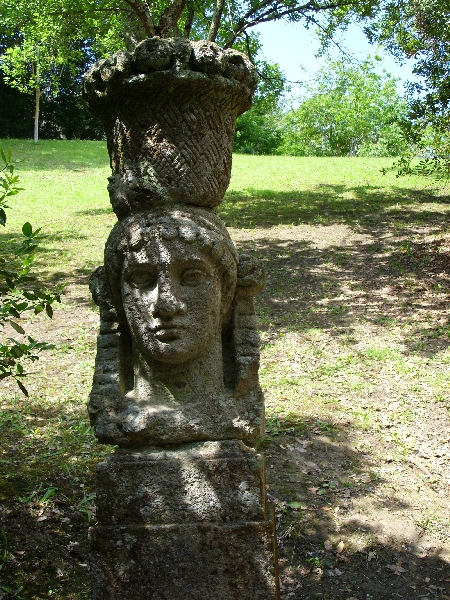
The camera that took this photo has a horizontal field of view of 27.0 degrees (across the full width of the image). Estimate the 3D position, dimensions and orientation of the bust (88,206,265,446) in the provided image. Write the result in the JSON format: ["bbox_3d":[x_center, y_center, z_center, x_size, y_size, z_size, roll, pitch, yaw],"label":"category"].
[{"bbox_3d":[-0.135,0.078,2.750,0.500,0.670,0.410,-2,0,5],"label":"bust"}]

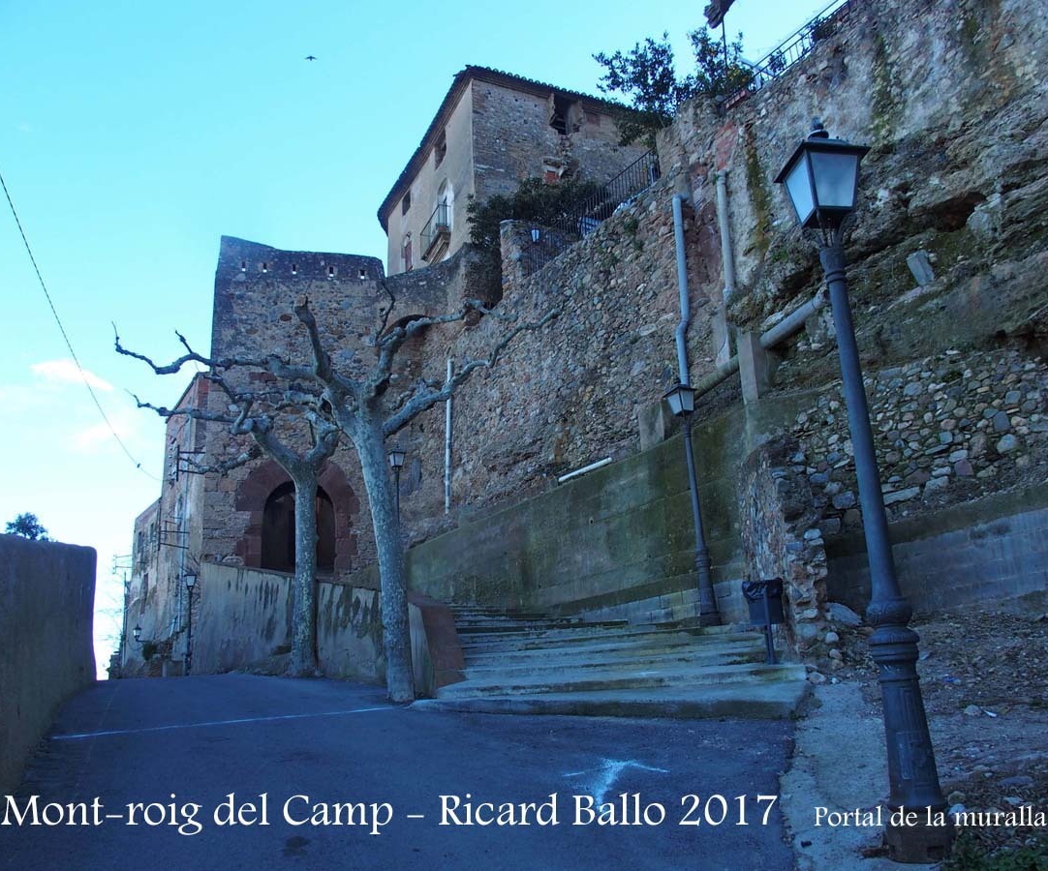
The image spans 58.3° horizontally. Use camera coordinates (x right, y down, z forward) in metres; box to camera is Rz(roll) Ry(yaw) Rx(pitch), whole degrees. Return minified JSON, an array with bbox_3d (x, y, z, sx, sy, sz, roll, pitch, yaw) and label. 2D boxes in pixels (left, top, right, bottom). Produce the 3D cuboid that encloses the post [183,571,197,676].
[{"bbox_3d":[-12.157,6.900,34.070,0.420,4.000,0.420,5,-17,-23],"label":"post"}]

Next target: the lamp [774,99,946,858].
[{"bbox_3d":[1.805,0.076,5.029,0.410,4.020,0.410,0,-16,-9],"label":"lamp"}]

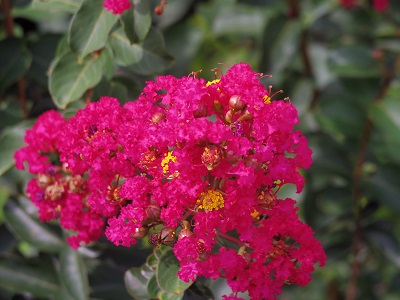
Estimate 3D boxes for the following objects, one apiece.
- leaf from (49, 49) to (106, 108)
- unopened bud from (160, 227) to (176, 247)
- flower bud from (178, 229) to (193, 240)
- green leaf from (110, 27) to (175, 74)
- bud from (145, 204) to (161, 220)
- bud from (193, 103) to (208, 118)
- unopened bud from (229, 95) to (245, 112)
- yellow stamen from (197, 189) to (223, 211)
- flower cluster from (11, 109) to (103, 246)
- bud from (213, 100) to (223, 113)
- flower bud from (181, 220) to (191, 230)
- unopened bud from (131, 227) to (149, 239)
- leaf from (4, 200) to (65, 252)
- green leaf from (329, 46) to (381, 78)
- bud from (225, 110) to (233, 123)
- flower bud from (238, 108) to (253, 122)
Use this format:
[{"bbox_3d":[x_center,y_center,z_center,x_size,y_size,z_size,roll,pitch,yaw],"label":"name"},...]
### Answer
[{"bbox_3d":[-0.069,-0.039,1.320,0.026,0.042,0.008,28,-26,7],"label":"leaf"},{"bbox_3d":[-0.017,0.045,1.240,0.009,0.009,0.009,-30,0,45],"label":"unopened bud"},{"bbox_3d":[-0.008,0.045,1.240,0.007,0.008,0.007,0,-24,0],"label":"flower bud"},{"bbox_3d":[-0.032,-0.056,1.330,0.036,0.027,0.015,0,12,0],"label":"green leaf"},{"bbox_3d":[-0.025,0.033,1.250,0.008,0.008,0.008,0,12,0],"label":"bud"},{"bbox_3d":[0.000,-0.021,1.253,0.007,0.009,0.008,0,12,0],"label":"bud"},{"bbox_3d":[0.019,-0.025,1.247,0.008,0.010,0.009,0,12,0],"label":"unopened bud"},{"bbox_3d":[0.006,0.026,1.235,0.014,0.013,0.008,0,12,0],"label":"yellow stamen"},{"bbox_3d":[-0.076,0.016,1.270,0.048,0.074,0.050,0,12,0],"label":"flower cluster"},{"bbox_3d":[0.009,-0.023,1.253,0.005,0.006,0.005,0,12,0],"label":"bud"},{"bbox_3d":[-0.008,0.040,1.240,0.005,0.006,0.005,0,-24,0],"label":"flower bud"},{"bbox_3d":[-0.032,0.043,1.240,0.008,0.007,0.007,-41,0,-21],"label":"unopened bud"},{"bbox_3d":[-0.103,0.048,1.480,0.048,0.022,0.009,37,-25,-15],"label":"leaf"},{"bbox_3d":[0.110,-0.063,1.680,0.039,0.007,0.026,-15,55,-17],"label":"green leaf"},{"bbox_3d":[0.015,-0.018,1.250,0.004,0.006,0.005,0,12,0],"label":"bud"},{"bbox_3d":[0.024,-0.018,1.253,0.009,0.007,0.007,0,12,0],"label":"flower bud"}]

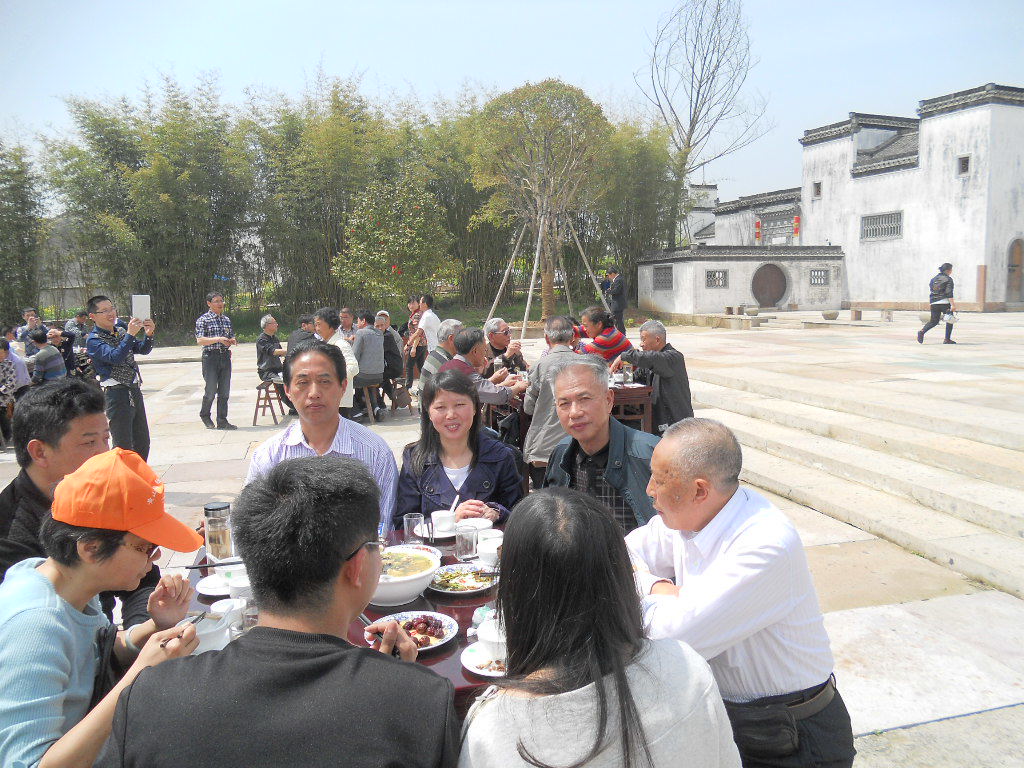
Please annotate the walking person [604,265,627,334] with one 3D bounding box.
[{"bbox_3d":[2.198,-1.658,16.895,0.480,1.680,0.500,-1,7,-9],"label":"walking person"}]

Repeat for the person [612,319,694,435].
[{"bbox_3d":[1.213,0.113,6.943,0.720,1.330,0.500,-3,7,-13],"label":"person"}]

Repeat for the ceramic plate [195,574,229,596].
[{"bbox_3d":[-0.808,0.570,2.230,0.155,0.022,0.155,-1,7,0],"label":"ceramic plate"}]

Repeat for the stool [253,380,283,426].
[{"bbox_3d":[-3.145,0.248,10.310,0.300,0.470,0.800,-2,7,-10],"label":"stool"}]

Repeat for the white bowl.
[{"bbox_3d":[-0.319,0.510,2.078,0.265,0.095,0.265,0,6,0],"label":"white bowl"}]

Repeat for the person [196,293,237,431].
[{"bbox_3d":[-3.631,-0.314,9.948,0.380,1.640,0.480,4,9,41],"label":"person"}]

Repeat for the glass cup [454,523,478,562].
[{"bbox_3d":[-0.137,0.478,2.399,0.066,0.086,0.066,0,6,0],"label":"glass cup"}]

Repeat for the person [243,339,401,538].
[{"bbox_3d":[-0.509,0.575,2.260,0.500,1.370,0.660,-2,7,-6],"label":"person"}]

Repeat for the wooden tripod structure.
[{"bbox_3d":[0.964,-2.777,20.319,2.600,3.020,2.600,-4,7,-22],"label":"wooden tripod structure"}]

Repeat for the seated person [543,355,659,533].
[{"bbox_3d":[0.225,0.625,2.376,0.520,1.400,0.660,3,7,25],"label":"seated person"}]

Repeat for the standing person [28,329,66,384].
[{"bbox_3d":[-5.093,0.049,8.721,0.650,1.290,0.500,4,8,38],"label":"standing person"}]

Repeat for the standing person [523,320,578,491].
[{"bbox_3d":[0.335,0.234,5.686,0.520,1.420,0.720,-2,7,-5],"label":"standing person"}]

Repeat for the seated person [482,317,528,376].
[{"bbox_3d":[-0.025,0.122,6.592,0.680,1.340,0.500,4,9,41],"label":"seated person"}]

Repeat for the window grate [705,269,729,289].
[{"bbox_3d":[9.193,-4.688,35.729,1.060,0.880,0.120,-1,7,5],"label":"window grate"}]

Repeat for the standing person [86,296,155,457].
[{"bbox_3d":[-3.161,0.092,6.492,0.540,1.620,0.500,3,7,22],"label":"standing person"}]

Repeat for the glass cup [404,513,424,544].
[{"bbox_3d":[-0.312,0.463,2.548,0.063,0.085,0.063,0,6,0],"label":"glass cup"}]

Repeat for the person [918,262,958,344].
[{"bbox_3d":[8.617,-1.634,16.191,0.720,1.600,0.500,0,7,-2],"label":"person"}]

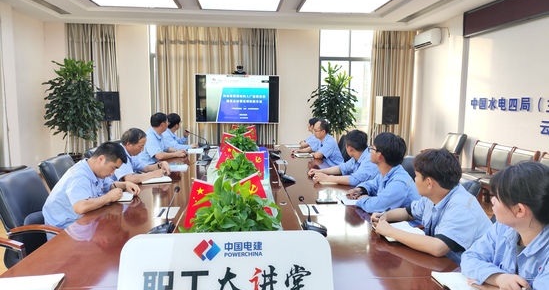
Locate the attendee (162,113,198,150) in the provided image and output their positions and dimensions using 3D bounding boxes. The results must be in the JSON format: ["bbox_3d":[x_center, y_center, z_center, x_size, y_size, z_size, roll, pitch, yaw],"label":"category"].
[{"bbox_3d":[-1.548,0.167,5.803,0.780,1.270,0.560,-2,7,-23],"label":"attendee"}]

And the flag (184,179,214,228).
[{"bbox_3d":[-0.386,0.309,2.012,0.180,0.259,0.060,0,8,-5],"label":"flag"}]

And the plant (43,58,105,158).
[{"bbox_3d":[-3.678,-0.501,7.007,1.020,2.175,1.000,0,8,-5],"label":"plant"}]

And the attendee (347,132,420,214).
[{"bbox_3d":[0.824,0.525,3.013,0.750,1.255,0.580,2,7,9],"label":"attendee"}]

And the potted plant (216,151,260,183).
[{"bbox_3d":[-0.341,0.185,3.503,0.410,0.254,0.400,0,8,-5],"label":"potted plant"}]

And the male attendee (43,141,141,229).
[{"bbox_3d":[-1.330,0.572,2.848,0.740,1.170,0.600,-1,7,-11],"label":"male attendee"}]

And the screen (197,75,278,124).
[{"bbox_3d":[-0.705,-0.856,7.064,1.572,0.908,0.080,0,8,-5],"label":"screen"}]

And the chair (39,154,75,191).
[{"bbox_3d":[-1.655,0.579,3.488,0.660,1.000,0.620,0,7,-5],"label":"chair"}]

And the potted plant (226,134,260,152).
[{"bbox_3d":[-0.440,-0.028,5.266,0.440,0.310,0.440,0,7,-5],"label":"potted plant"}]

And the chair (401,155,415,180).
[{"bbox_3d":[0.960,0.633,3.189,0.660,1.000,0.620,0,7,0],"label":"chair"}]

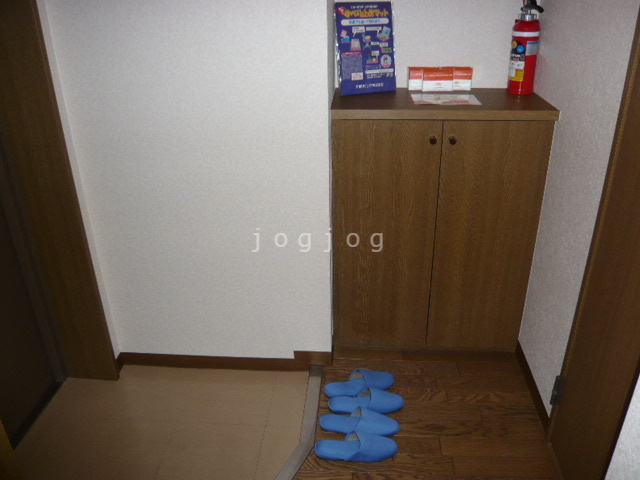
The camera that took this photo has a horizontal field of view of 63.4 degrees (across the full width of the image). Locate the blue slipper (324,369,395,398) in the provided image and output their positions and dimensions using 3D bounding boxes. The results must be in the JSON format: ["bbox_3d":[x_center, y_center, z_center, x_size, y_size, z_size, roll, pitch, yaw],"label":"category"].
[{"bbox_3d":[0.146,0.500,1.871,0.262,0.073,0.091,-6,25,-11],"label":"blue slipper"}]

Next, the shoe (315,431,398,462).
[{"bbox_3d":[0.115,0.626,1.601,0.262,0.073,0.091,0,25,1],"label":"shoe"}]

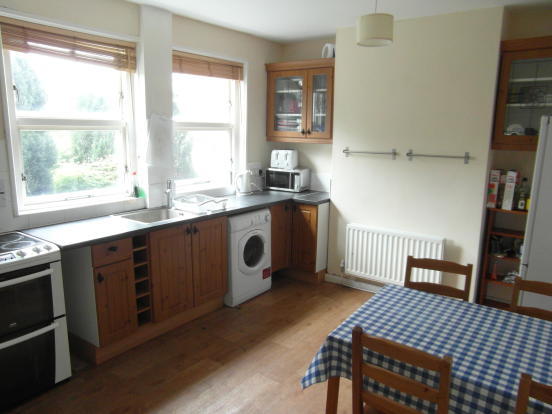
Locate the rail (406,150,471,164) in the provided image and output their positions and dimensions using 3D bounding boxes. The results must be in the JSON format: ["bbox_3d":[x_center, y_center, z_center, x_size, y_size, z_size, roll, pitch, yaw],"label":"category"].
[{"bbox_3d":[1.416,-0.441,3.378,0.520,0.105,0.070,10,14,37],"label":"rail"}]

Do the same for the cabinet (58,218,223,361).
[{"bbox_3d":[-1.065,0.565,3.249,0.590,0.875,1.225,10,14,37],"label":"cabinet"}]

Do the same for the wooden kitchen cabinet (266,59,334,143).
[{"bbox_3d":[0.356,-1.198,4.464,0.970,0.880,0.345,10,14,37],"label":"wooden kitchen cabinet"}]

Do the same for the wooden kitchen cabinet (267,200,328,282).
[{"bbox_3d":[0.127,0.346,4.480,0.960,0.875,0.995,10,14,37],"label":"wooden kitchen cabinet"}]

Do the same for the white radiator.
[{"bbox_3d":[1.134,0.487,3.740,0.935,0.515,0.100,10,14,37],"label":"white radiator"}]

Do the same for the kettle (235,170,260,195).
[{"bbox_3d":[-0.320,-0.260,4.391,0.225,0.255,0.160,1,11,0],"label":"kettle"}]

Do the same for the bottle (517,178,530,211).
[{"bbox_3d":[2.094,-0.110,3.235,0.075,0.275,0.065,10,14,37],"label":"bottle"}]

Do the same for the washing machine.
[{"bbox_3d":[-0.447,0.457,3.922,0.580,0.850,0.590,10,14,37],"label":"washing machine"}]

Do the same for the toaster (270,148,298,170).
[{"bbox_3d":[0.118,-0.575,4.681,0.270,0.205,0.215,5,12,22],"label":"toaster"}]

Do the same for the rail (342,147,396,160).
[{"bbox_3d":[0.909,-0.526,3.772,0.535,0.105,0.070,10,14,37],"label":"rail"}]

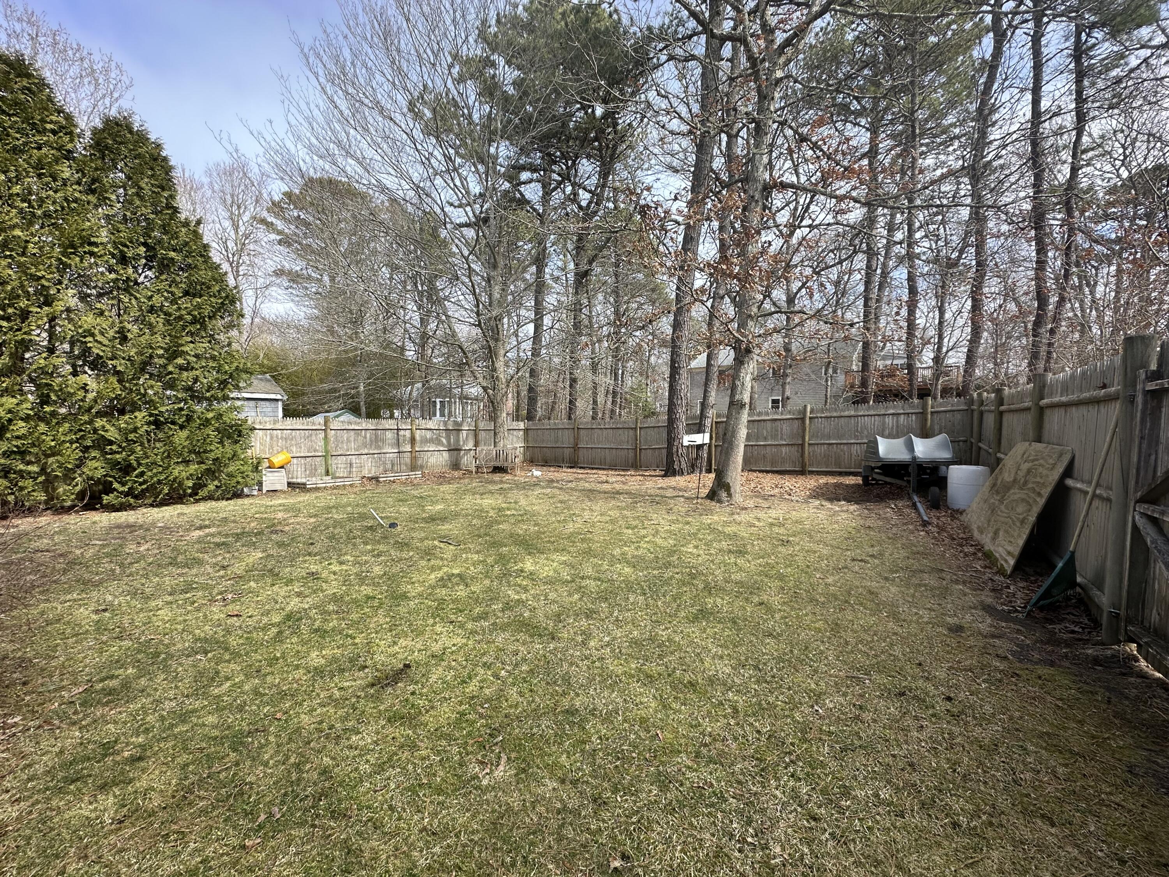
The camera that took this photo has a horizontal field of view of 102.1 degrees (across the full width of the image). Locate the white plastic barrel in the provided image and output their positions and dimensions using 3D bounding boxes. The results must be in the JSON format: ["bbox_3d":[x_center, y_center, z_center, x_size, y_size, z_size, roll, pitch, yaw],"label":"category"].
[{"bbox_3d":[5.871,0.754,7.239,0.497,0.621,0.497,4,6,39],"label":"white plastic barrel"}]

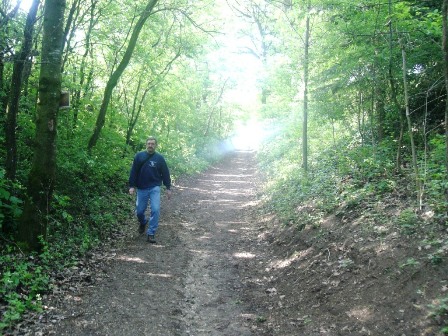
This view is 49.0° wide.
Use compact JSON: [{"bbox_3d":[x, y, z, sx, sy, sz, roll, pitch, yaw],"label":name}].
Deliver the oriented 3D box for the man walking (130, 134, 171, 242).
[{"bbox_3d":[-1.250,0.365,8.350,0.730,1.750,0.680,0,3,-5],"label":"man walking"}]

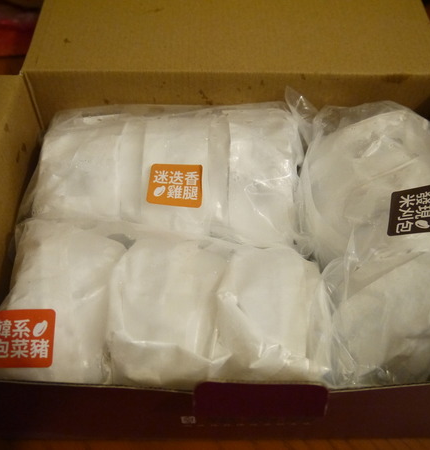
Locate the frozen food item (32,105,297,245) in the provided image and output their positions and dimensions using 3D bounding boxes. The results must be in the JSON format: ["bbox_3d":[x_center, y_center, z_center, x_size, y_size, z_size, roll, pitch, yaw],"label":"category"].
[{"bbox_3d":[-0.028,-0.015,0.303,0.152,0.080,0.090,1,54,-1],"label":"frozen food item"}]

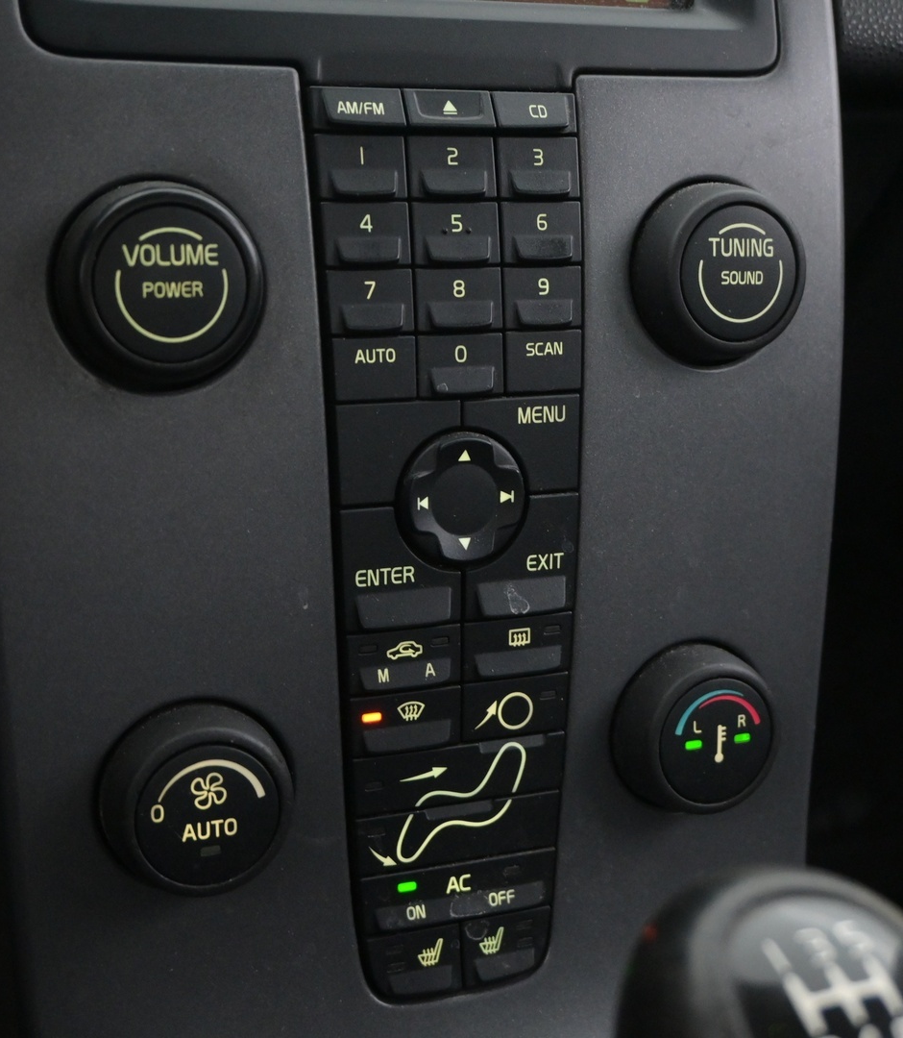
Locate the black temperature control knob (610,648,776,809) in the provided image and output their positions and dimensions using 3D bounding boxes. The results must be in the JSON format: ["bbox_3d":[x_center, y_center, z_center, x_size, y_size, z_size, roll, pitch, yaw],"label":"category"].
[{"bbox_3d":[0.063,0.054,0.388,0.043,0.043,0.016,-5,7,-21],"label":"black temperature control knob"}]

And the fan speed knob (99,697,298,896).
[{"bbox_3d":[-0.055,0.064,0.343,0.043,0.043,0.016,-5,7,-21],"label":"fan speed knob"}]

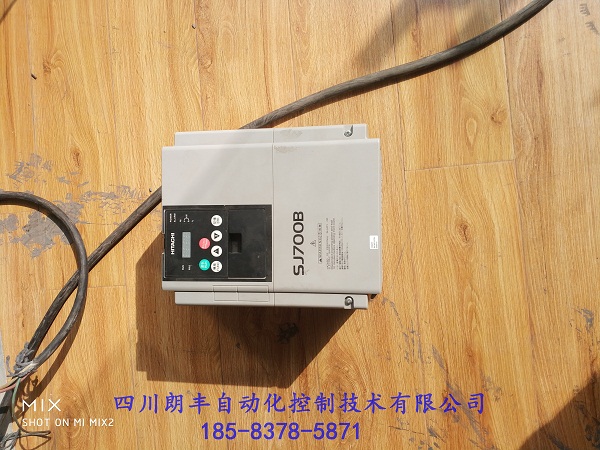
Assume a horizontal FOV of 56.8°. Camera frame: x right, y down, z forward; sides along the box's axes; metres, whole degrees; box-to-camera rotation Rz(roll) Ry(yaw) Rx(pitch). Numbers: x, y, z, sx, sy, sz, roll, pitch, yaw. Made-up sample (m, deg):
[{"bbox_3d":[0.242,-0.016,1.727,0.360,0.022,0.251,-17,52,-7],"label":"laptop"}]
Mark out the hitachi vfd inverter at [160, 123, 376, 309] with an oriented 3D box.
[{"bbox_3d":[-0.021,-0.008,0.727,0.260,0.176,0.209,0,89,12],"label":"hitachi vfd inverter"}]

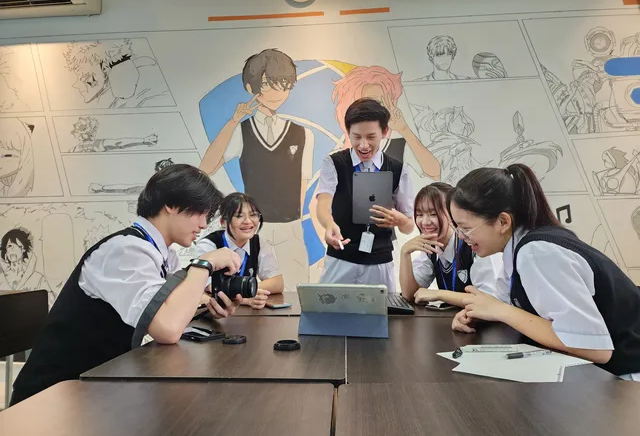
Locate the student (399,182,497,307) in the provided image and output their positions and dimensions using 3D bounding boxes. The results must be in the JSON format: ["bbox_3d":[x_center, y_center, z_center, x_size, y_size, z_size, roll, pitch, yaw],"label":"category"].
[{"bbox_3d":[0.532,0.477,1.685,0.470,1.231,0.600,-1,-2,27],"label":"student"}]

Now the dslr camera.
[{"bbox_3d":[-0.242,0.195,1.190,0.120,0.092,0.125,-1,-2,10],"label":"dslr camera"}]

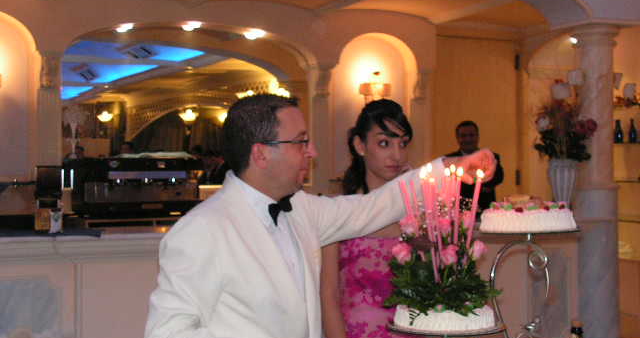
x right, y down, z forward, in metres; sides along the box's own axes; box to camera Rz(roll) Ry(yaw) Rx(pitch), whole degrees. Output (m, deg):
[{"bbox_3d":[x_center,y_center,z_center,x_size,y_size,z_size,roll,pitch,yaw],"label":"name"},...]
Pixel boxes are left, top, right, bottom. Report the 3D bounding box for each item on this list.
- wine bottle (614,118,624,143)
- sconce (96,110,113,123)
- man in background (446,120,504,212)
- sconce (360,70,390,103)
[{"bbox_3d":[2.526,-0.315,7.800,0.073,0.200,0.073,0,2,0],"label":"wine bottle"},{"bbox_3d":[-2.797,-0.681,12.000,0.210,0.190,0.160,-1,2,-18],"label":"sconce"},{"bbox_3d":[1.190,0.498,7.227,0.530,1.760,0.320,0,2,9],"label":"man in background"},{"bbox_3d":[0.468,-0.679,7.800,0.250,0.280,0.150,-1,2,-25],"label":"sconce"}]

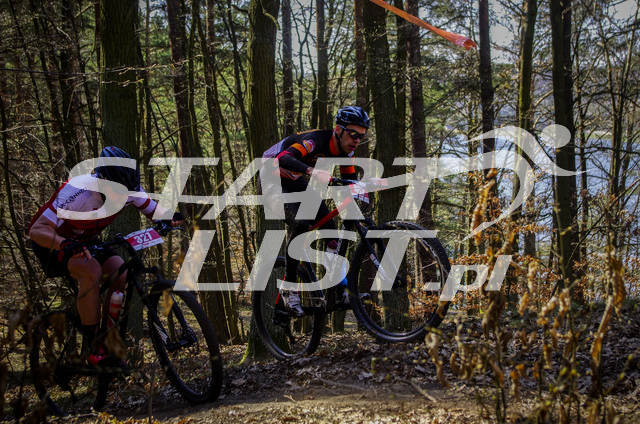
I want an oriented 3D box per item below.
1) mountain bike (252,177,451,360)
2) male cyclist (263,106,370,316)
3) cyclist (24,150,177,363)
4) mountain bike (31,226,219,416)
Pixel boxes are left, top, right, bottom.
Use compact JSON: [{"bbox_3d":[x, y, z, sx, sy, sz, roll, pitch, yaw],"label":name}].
[{"bbox_3d":[0.105,0.370,7.308,0.700,1.060,1.820,-3,-9,-41],"label":"mountain bike"},{"bbox_3d":[-0.002,0.024,7.403,0.799,1.321,1.063,-4,-1,-41],"label":"male cyclist"},{"bbox_3d":[-1.348,0.282,6.886,0.916,1.316,0.760,-6,1,39],"label":"cyclist"},{"bbox_3d":[-1.208,0.689,6.832,1.820,1.060,0.700,-15,-3,39],"label":"mountain bike"}]

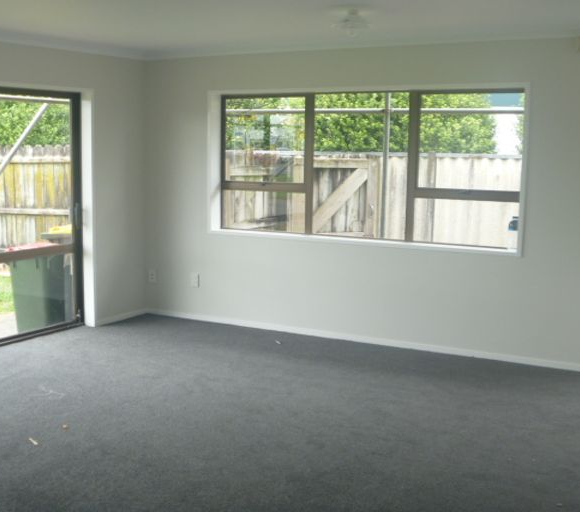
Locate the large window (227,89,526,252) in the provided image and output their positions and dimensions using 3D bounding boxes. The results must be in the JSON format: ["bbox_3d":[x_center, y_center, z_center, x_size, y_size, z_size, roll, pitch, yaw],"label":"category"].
[{"bbox_3d":[0.529,-0.717,5.994,2.655,1.190,0.100,5,10,28],"label":"large window"}]

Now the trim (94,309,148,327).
[{"bbox_3d":[-1.519,0.563,6.823,0.018,0.055,0.730,5,10,28],"label":"trim"}]

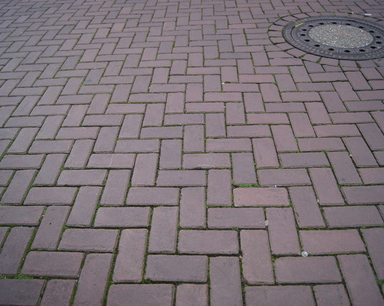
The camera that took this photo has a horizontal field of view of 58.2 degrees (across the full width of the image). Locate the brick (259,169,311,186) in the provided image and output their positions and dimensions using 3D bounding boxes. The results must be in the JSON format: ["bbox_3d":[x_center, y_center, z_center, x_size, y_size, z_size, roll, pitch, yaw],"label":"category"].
[{"bbox_3d":[0.368,0.121,1.400,0.197,0.065,0.096,-1,40,2],"label":"brick"}]

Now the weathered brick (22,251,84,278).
[{"bbox_3d":[-0.452,0.385,1.141,0.198,0.065,0.096,0,41,3],"label":"weathered brick"}]

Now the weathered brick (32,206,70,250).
[{"bbox_3d":[-0.498,0.289,1.248,0.096,0.065,0.197,0,40,3],"label":"weathered brick"}]

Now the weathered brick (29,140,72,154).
[{"bbox_3d":[-0.642,-0.006,1.604,0.200,0.060,0.097,-1,41,2],"label":"weathered brick"}]

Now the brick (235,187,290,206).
[{"bbox_3d":[0.265,0.188,1.331,0.200,0.060,0.097,0,41,4],"label":"brick"}]

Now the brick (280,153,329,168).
[{"bbox_3d":[0.474,0.053,1.481,0.198,0.065,0.096,-1,41,2],"label":"brick"}]

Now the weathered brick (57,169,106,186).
[{"bbox_3d":[-0.451,0.124,1.444,0.198,0.065,0.096,0,41,3],"label":"weathered brick"}]

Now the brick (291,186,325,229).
[{"bbox_3d":[0.419,0.220,1.281,0.096,0.065,0.197,-1,40,2],"label":"brick"}]

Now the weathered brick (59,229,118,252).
[{"bbox_3d":[-0.350,0.322,1.202,0.197,0.065,0.096,0,40,3],"label":"weathered brick"}]

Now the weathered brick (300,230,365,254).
[{"bbox_3d":[0.469,0.317,1.170,0.200,0.060,0.097,0,41,3],"label":"weathered brick"}]

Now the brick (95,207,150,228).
[{"bbox_3d":[-0.251,0.257,1.280,0.198,0.065,0.096,0,41,2],"label":"brick"}]

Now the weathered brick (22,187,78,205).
[{"bbox_3d":[-0.550,0.192,1.370,0.198,0.065,0.096,0,41,3],"label":"weathered brick"}]

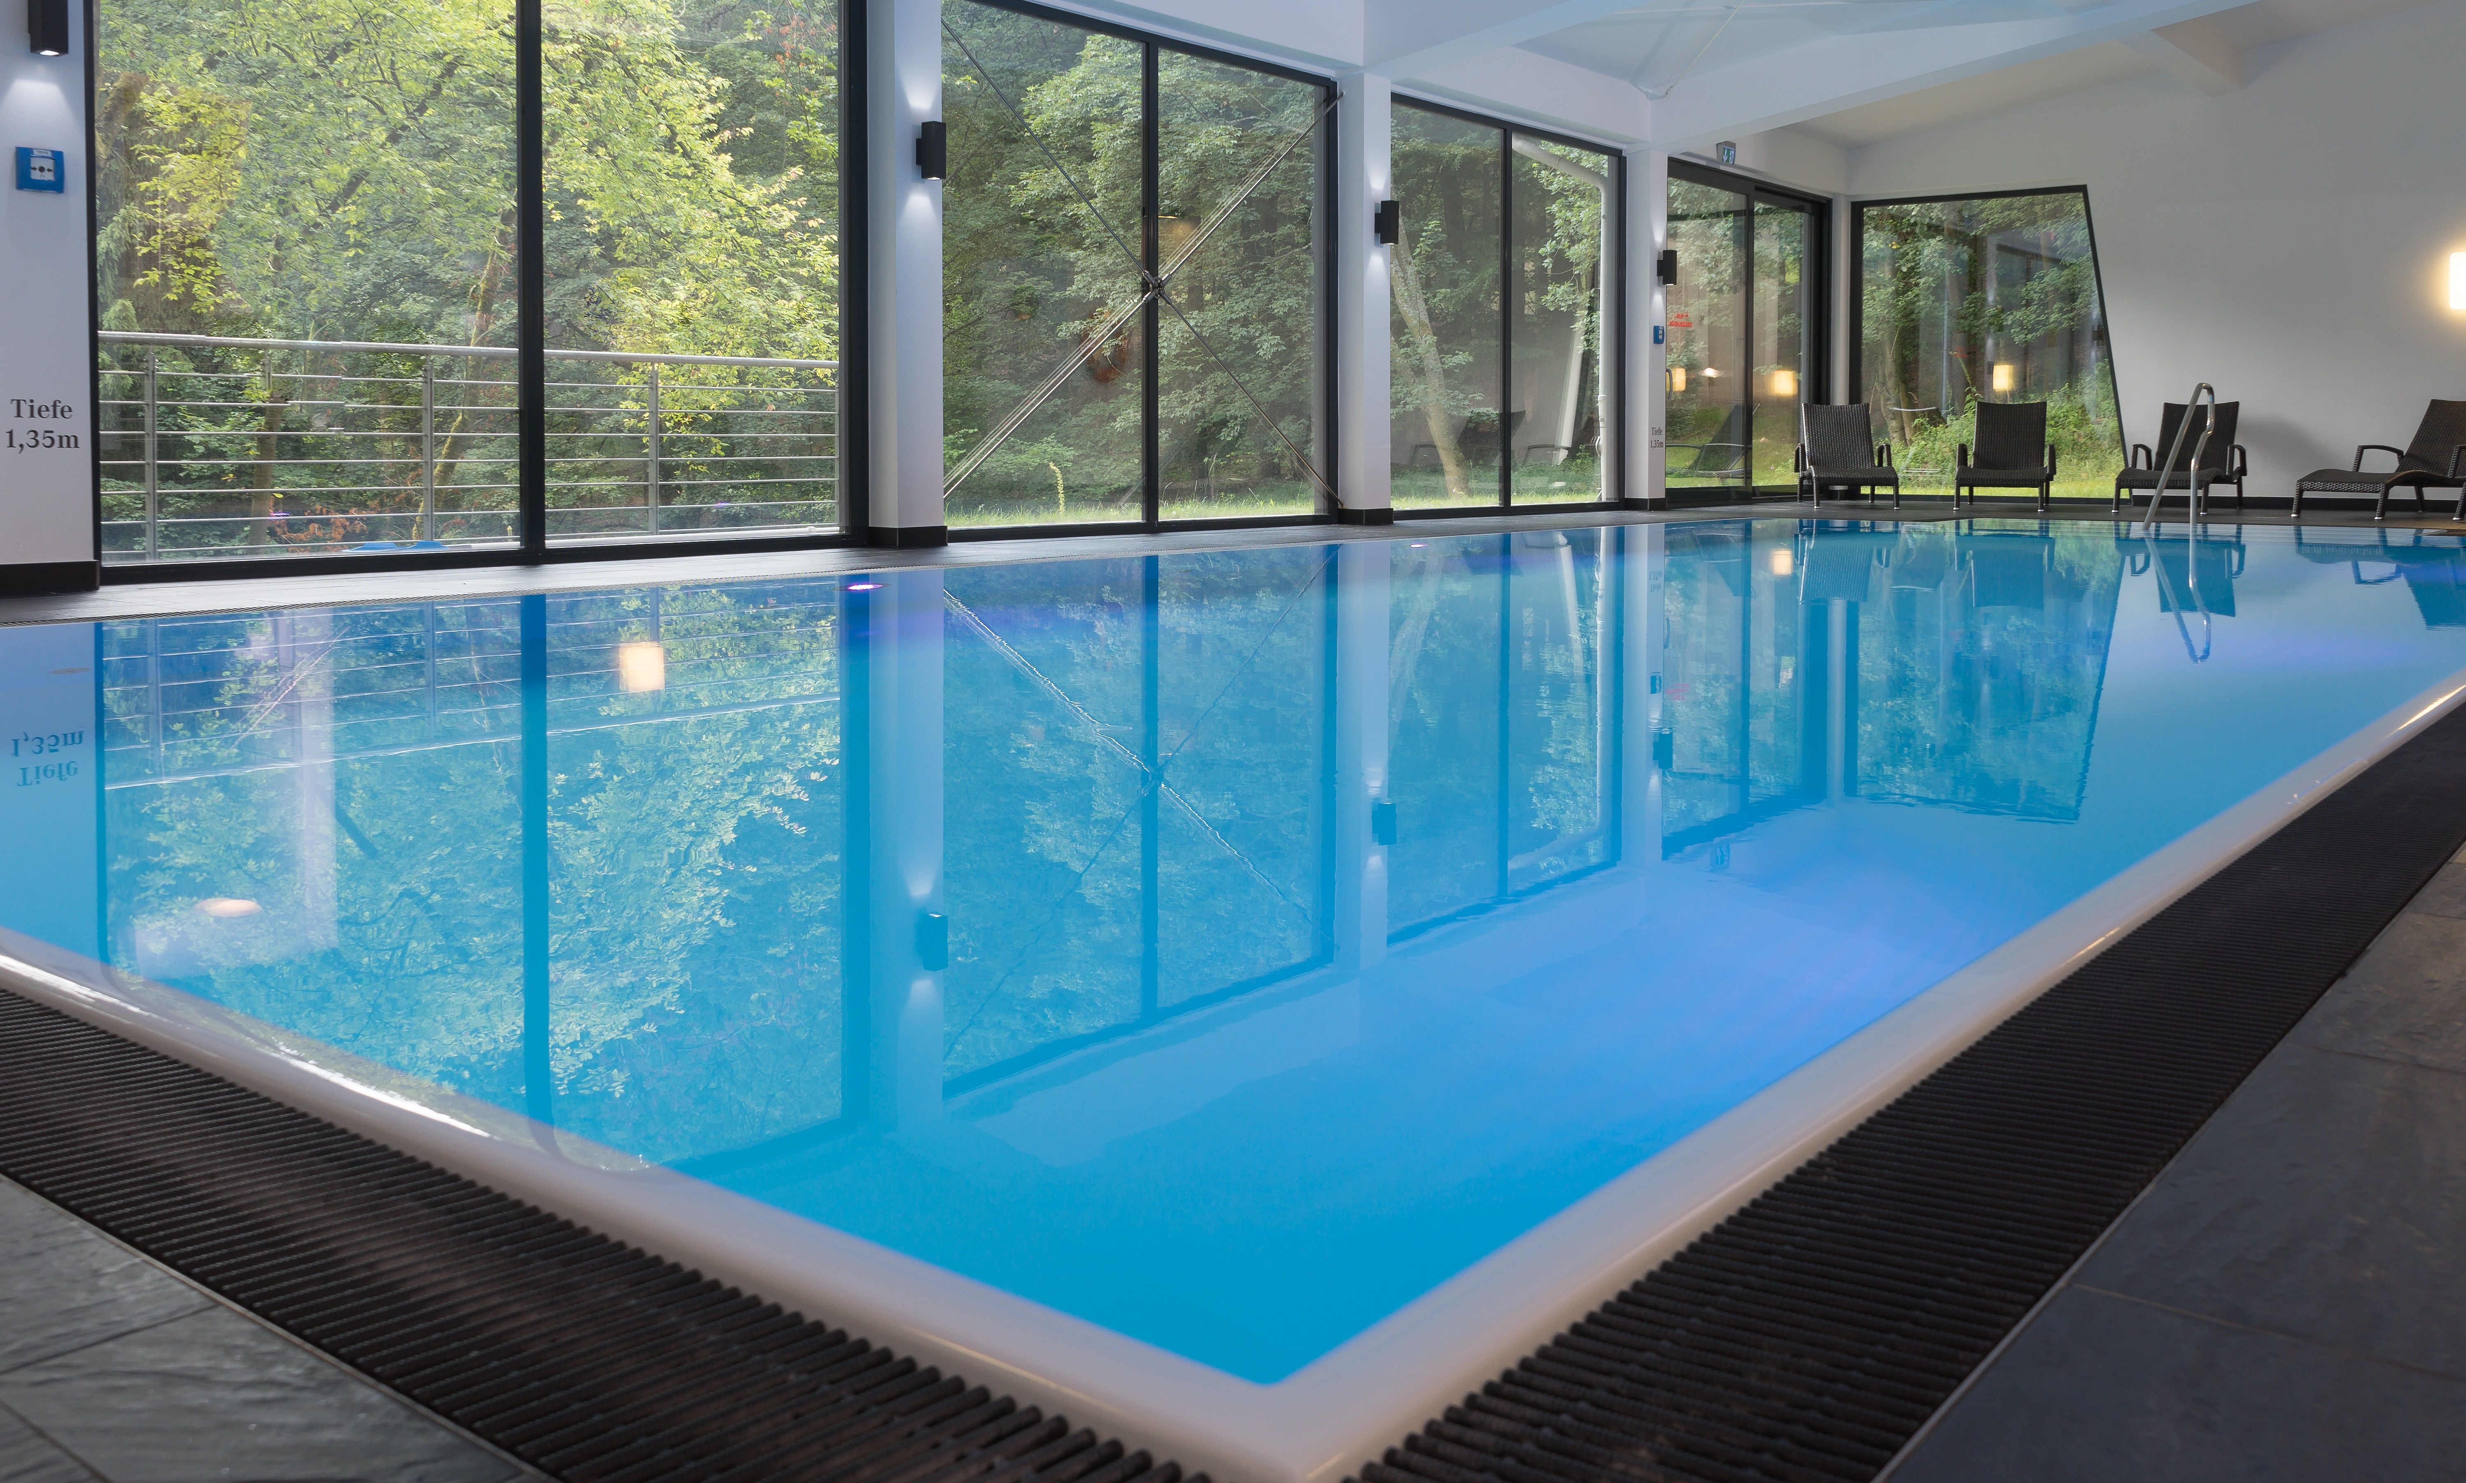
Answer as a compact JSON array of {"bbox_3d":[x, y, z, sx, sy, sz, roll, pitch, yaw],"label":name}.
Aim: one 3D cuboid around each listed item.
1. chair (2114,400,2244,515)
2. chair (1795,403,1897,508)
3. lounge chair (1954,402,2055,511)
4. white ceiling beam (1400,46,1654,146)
[{"bbox_3d":[7.355,-2.219,14.867,0.760,0.870,1.550,5,8,37],"label":"chair"},{"bbox_3d":[5.044,-2.367,15.754,0.760,0.870,1.550,1,6,12],"label":"chair"},{"bbox_3d":[6.251,-2.322,15.497,0.760,0.870,1.550,3,7,26],"label":"lounge chair"},{"bbox_3d":[1.950,-4.469,13.060,0.250,0.400,3.400,5,8,40],"label":"white ceiling beam"}]

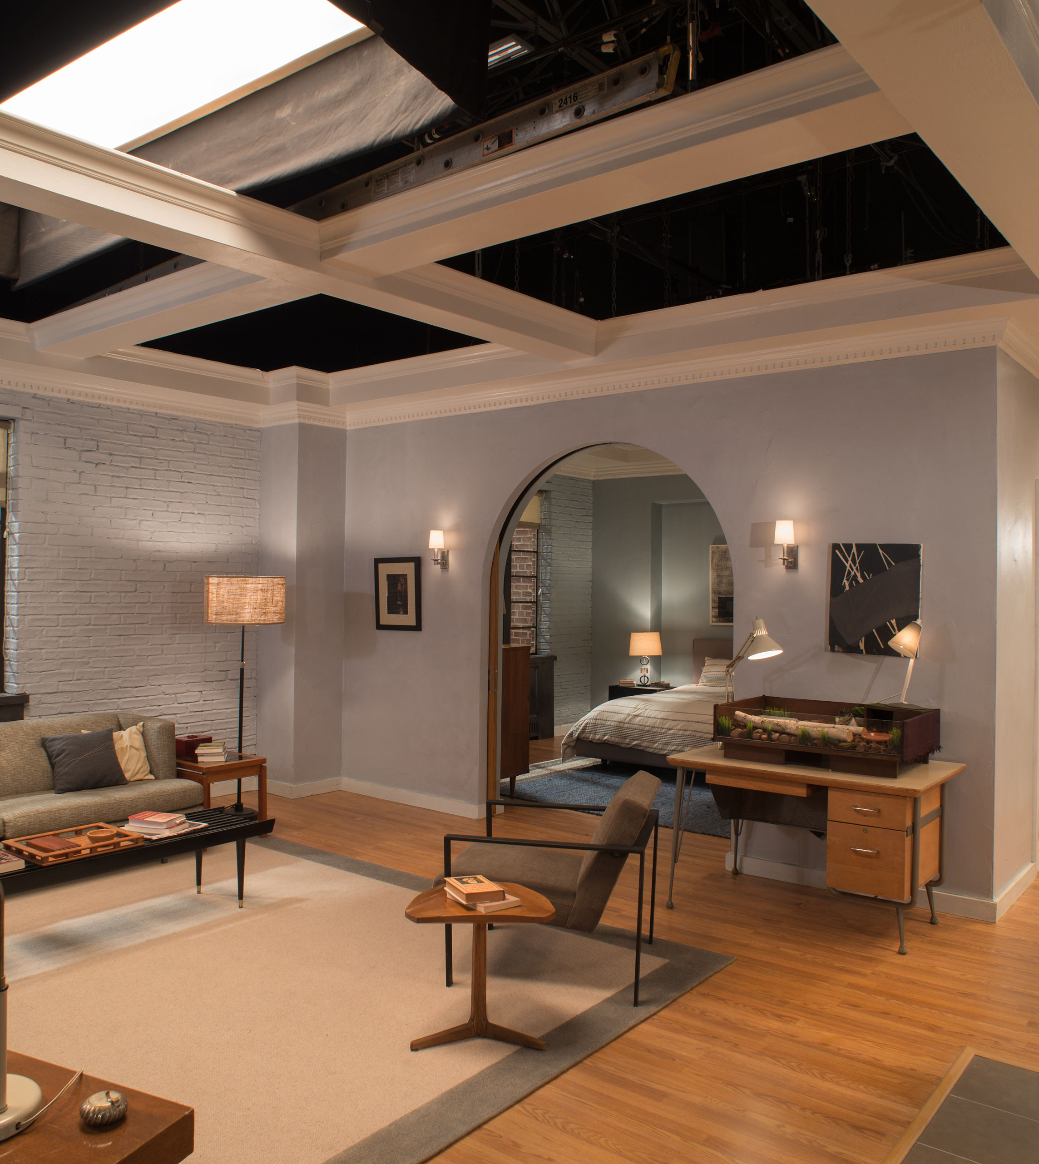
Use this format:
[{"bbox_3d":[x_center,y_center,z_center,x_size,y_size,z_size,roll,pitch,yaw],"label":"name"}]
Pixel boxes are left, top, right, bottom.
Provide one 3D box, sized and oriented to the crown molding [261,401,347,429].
[{"bbox_3d":[-1.623,-1.201,7.211,0.485,0.115,0.476,0,0,37],"label":"crown molding"}]

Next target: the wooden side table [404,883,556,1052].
[{"bbox_3d":[-0.152,1.399,3.583,0.540,0.465,0.440,0,0,0],"label":"wooden side table"}]

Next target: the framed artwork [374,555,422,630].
[{"bbox_3d":[-0.854,0.086,6.906,0.448,0.521,0.028,0,0,37],"label":"framed artwork"}]

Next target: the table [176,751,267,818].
[{"bbox_3d":[-1.975,1.366,6.173,0.615,0.495,0.443,0,0,38],"label":"table"}]

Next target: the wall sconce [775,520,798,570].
[{"bbox_3d":[1.438,-0.199,5.224,0.120,0.258,0.154,0,0,38],"label":"wall sconce"}]

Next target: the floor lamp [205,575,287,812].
[{"bbox_3d":[-1.885,0.756,6.589,0.545,1.600,0.545,0,0,37],"label":"floor lamp"}]

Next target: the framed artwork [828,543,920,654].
[{"bbox_3d":[1.786,0.086,4.888,0.441,0.551,0.036,0,0,37],"label":"framed artwork"}]

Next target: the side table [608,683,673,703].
[{"bbox_3d":[1.355,1.381,10.472,0.667,0.492,0.377,0,0,38],"label":"side table"}]

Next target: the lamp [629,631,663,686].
[{"bbox_3d":[1.275,0.781,9.750,0.330,0.550,0.330,0,0,37],"label":"lamp"}]

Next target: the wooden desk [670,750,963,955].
[{"bbox_3d":[1.410,1.221,4.618,1.153,0.727,0.845,0,0,37],"label":"wooden desk"}]

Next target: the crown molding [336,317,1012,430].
[{"bbox_3d":[0.490,-1.183,5.865,4.520,0.115,0.085,0,0,37],"label":"crown molding"}]

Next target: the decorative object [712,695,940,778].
[{"bbox_3d":[1.497,0.748,4.761,0.918,0.276,0.574,0,0,38],"label":"decorative object"}]

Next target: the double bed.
[{"bbox_3d":[1.767,1.104,8.645,1.720,1.000,2.270,0,0,37],"label":"double bed"}]

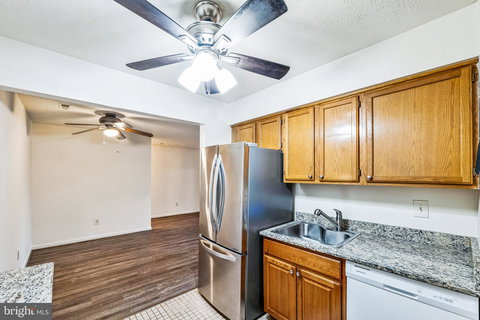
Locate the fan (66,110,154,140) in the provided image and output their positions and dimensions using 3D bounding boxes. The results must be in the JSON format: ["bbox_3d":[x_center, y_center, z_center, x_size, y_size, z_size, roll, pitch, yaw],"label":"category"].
[{"bbox_3d":[-2.176,-0.575,3.138,1.290,0.383,1.290,3,-4,-43],"label":"fan"}]

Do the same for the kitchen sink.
[{"bbox_3d":[0.724,0.792,1.790,0.515,0.180,0.605,3,-4,-43],"label":"kitchen sink"}]

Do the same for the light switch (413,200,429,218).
[{"bbox_3d":[1.488,0.405,1.535,0.015,0.125,0.080,3,-4,-43],"label":"light switch"}]

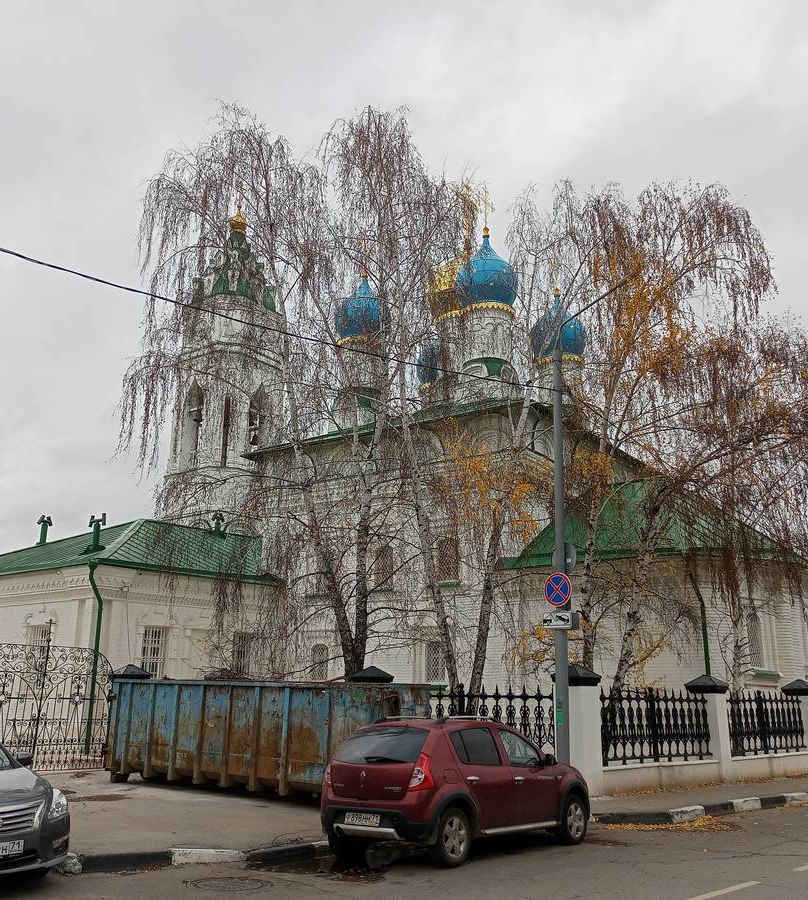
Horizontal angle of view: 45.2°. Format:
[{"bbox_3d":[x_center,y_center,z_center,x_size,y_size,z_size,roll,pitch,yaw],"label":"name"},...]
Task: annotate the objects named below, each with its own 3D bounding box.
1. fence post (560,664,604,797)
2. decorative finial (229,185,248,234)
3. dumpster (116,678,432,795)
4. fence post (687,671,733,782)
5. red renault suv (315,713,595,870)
[{"bbox_3d":[2.916,4.612,16.055,0.623,2.040,0.623,-12,-19,43],"label":"fence post"},{"bbox_3d":[-9.225,-13.447,54.242,1.100,3.000,1.100,1,-14,0],"label":"decorative finial"},{"bbox_3d":[-2.267,4.549,15.386,5.270,1.657,2.150,-11,-19,41],"label":"dumpster"},{"bbox_3d":[6.016,5.461,19.142,0.623,2.040,0.623,-12,-19,43],"label":"fence post"},{"bbox_3d":[0.824,4.178,12.228,1.800,1.570,4.030,-10,-18,39],"label":"red renault suv"}]

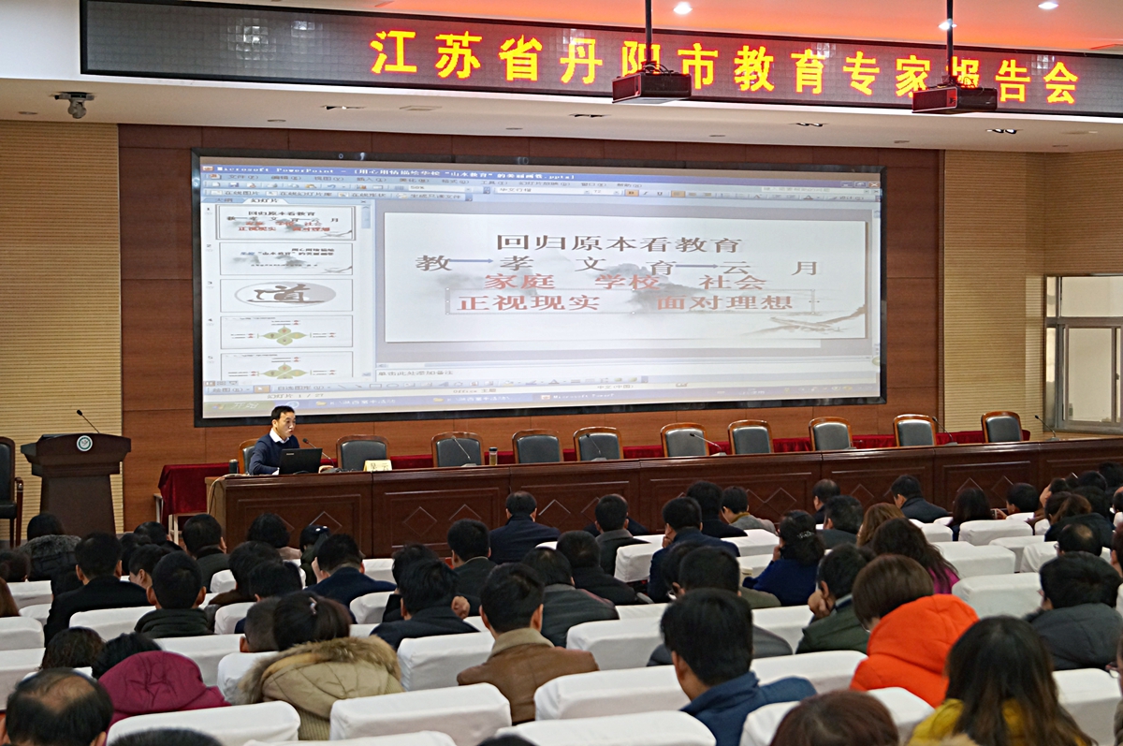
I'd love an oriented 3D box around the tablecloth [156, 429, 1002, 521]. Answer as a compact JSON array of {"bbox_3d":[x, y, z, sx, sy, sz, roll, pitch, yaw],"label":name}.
[{"bbox_3d":[0.724,1.004,19.841,9.330,0.600,0.520,-1,2,-27],"label":"tablecloth"}]

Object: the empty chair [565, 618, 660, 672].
[{"bbox_3d":[0.159,1.282,6.772,0.560,1.000,0.650,-1,2,-26],"label":"empty chair"}]

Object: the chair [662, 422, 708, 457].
[{"bbox_3d":[1.244,0.956,18.921,0.570,0.970,0.600,-1,2,-26],"label":"chair"}]

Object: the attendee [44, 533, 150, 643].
[{"bbox_3d":[-1.877,1.260,8.374,0.520,1.260,0.800,-1,2,-26],"label":"attendee"}]

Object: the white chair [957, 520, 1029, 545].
[{"bbox_3d":[2.432,1.393,12.436,0.580,1.000,0.630,-1,2,-25],"label":"white chair"}]

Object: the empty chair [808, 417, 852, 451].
[{"bbox_3d":[2.658,0.923,19.613,0.570,0.970,0.600,-1,2,-26],"label":"empty chair"}]

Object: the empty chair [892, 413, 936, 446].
[{"bbox_3d":[3.597,0.905,20.449,0.570,0.990,0.620,-1,2,-25],"label":"empty chair"}]

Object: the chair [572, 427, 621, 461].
[{"bbox_3d":[0.440,0.975,18.619,0.560,0.980,0.600,-1,2,-27],"label":"chair"}]

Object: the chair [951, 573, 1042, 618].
[{"bbox_3d":[1.722,1.325,8.694,0.560,1.000,0.650,-1,2,-26],"label":"chair"}]

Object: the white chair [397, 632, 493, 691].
[{"bbox_3d":[-0.339,1.294,6.528,0.560,1.000,0.650,-1,2,-26],"label":"white chair"}]

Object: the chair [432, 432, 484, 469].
[{"bbox_3d":[-0.790,1.004,17.925,0.570,0.970,0.600,-1,2,-26],"label":"chair"}]

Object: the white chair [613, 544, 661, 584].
[{"bbox_3d":[0.424,1.441,11.453,0.580,1.000,0.630,-1,2,-25],"label":"white chair"}]

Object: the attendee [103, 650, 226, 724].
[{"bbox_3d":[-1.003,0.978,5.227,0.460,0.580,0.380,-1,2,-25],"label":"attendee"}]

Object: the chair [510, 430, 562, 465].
[{"bbox_3d":[-0.118,0.997,18.358,0.570,0.990,0.620,-1,2,-25],"label":"chair"}]

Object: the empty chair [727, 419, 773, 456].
[{"bbox_3d":[1.877,0.941,19.230,0.570,0.970,0.600,-1,2,-26],"label":"empty chair"}]

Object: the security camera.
[{"bbox_3d":[-3.814,-2.080,16.335,0.310,0.210,0.220,-1,2,-25],"label":"security camera"}]

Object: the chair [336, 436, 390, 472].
[{"bbox_3d":[-1.584,1.025,17.594,0.560,0.980,0.600,-1,2,-27],"label":"chair"}]

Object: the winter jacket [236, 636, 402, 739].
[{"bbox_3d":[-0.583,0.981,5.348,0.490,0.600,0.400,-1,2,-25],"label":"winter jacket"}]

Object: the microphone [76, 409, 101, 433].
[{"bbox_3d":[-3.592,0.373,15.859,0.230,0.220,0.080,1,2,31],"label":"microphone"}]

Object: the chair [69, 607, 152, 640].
[{"bbox_3d":[-1.731,1.414,8.228,0.580,1.000,0.630,-1,2,-25],"label":"chair"}]

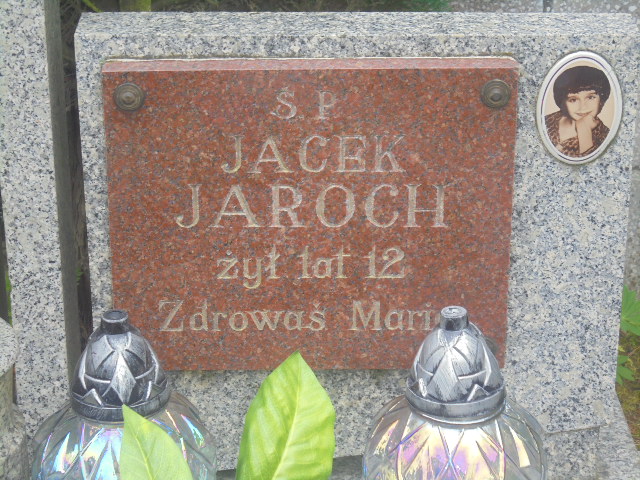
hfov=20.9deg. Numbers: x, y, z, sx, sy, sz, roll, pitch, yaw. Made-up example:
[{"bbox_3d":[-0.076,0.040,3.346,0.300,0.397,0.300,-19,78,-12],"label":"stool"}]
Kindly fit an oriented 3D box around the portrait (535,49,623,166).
[{"bbox_3d":[0.270,-0.133,1.798,0.089,0.124,0.012,0,23,0],"label":"portrait"}]

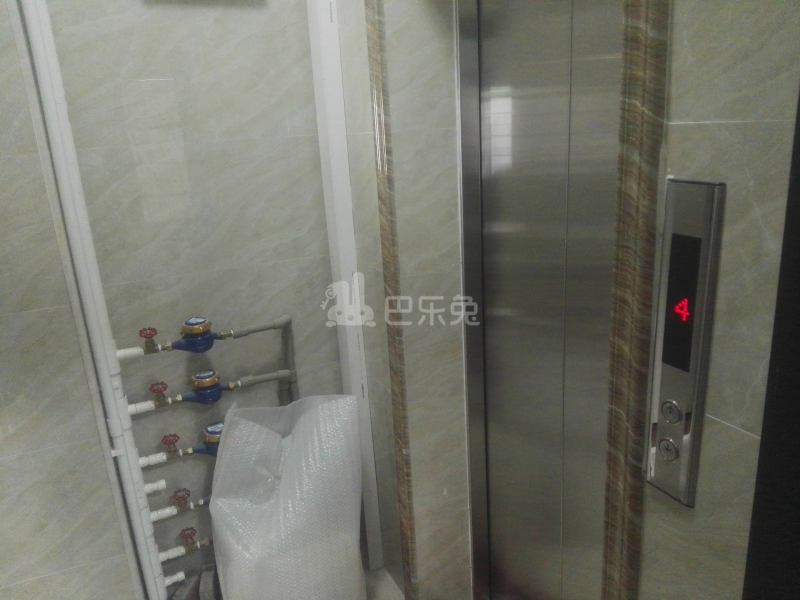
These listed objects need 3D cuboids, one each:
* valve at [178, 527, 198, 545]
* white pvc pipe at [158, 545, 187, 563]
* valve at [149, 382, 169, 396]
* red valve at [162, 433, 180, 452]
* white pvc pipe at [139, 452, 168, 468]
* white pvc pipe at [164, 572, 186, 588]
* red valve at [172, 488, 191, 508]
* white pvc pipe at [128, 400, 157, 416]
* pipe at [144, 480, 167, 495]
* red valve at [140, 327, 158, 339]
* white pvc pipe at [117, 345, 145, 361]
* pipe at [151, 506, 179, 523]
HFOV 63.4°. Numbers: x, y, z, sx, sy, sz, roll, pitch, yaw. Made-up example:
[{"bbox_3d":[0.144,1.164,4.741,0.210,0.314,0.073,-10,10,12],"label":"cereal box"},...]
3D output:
[{"bbox_3d":[-0.691,0.769,2.114,0.053,0.037,0.053,-10,18,-23],"label":"valve"},{"bbox_3d":[-0.704,0.785,2.002,0.080,0.029,0.029,-11,18,-25],"label":"white pvc pipe"},{"bbox_3d":[-0.733,0.272,1.964,0.053,0.030,0.053,-10,18,-23],"label":"valve"},{"bbox_3d":[-0.715,0.444,2.017,0.053,0.040,0.053,-10,18,-23],"label":"red valve"},{"bbox_3d":[-0.727,0.469,1.908,0.078,0.030,0.030,-11,18,-25],"label":"white pvc pipe"},{"bbox_3d":[-0.740,0.919,2.129,0.064,0.027,0.027,-10,18,-23],"label":"white pvc pipe"},{"bbox_3d":[-0.701,0.636,2.075,0.053,0.040,0.053,-10,18,-23],"label":"red valve"},{"bbox_3d":[-0.740,0.311,1.860,0.073,0.030,0.030,-11,18,-25],"label":"white pvc pipe"},{"bbox_3d":[-0.729,0.554,1.929,0.060,0.028,0.028,-11,18,-25],"label":"pipe"},{"bbox_3d":[-0.708,0.092,1.821,0.050,0.017,0.050,-11,18,-25],"label":"red valve"},{"bbox_3d":[-0.753,0.149,1.811,0.072,0.031,0.031,-11,18,-25],"label":"white pvc pipe"},{"bbox_3d":[-0.750,0.680,2.062,0.082,0.028,0.028,-10,18,-23],"label":"pipe"}]

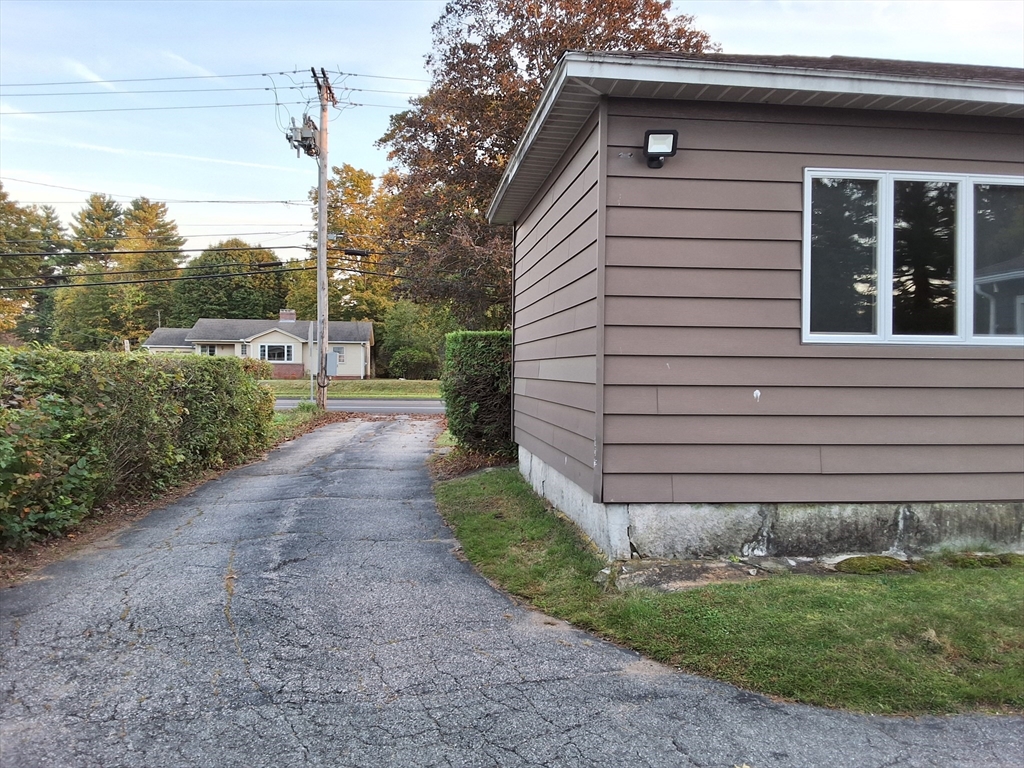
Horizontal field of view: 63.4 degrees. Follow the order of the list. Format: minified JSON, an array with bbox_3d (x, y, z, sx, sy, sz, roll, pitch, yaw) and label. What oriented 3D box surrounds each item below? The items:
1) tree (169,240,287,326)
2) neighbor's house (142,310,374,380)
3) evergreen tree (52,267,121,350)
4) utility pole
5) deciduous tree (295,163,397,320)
[{"bbox_3d":[-24.500,-6.800,72.000,10.600,11.600,10.000,1,1,0],"label":"tree"},{"bbox_3d":[-17.900,-2.940,60.800,15.600,5.000,9.300,0,1,-6],"label":"neighbor's house"},{"bbox_3d":[-33.400,-5.000,65.000,5.500,8.400,5.500,1,1,0],"label":"evergreen tree"},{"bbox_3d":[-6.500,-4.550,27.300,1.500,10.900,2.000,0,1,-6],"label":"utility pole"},{"bbox_3d":[-14.300,-9.900,71.000,9.600,18.000,9.400,1,1,0],"label":"deciduous tree"}]

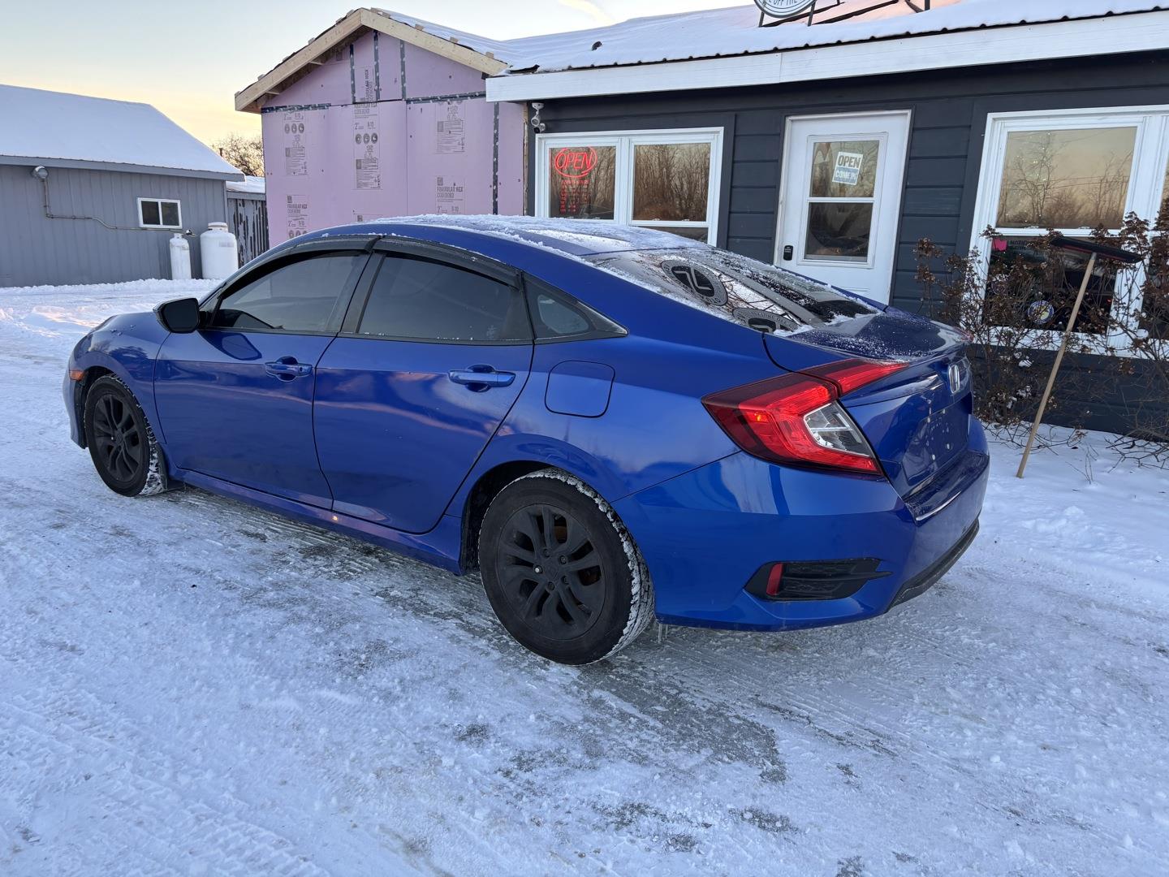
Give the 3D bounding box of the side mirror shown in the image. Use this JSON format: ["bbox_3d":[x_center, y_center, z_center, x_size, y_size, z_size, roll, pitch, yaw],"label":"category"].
[{"bbox_3d":[-1.677,-0.511,3.645,0.140,0.155,0.200,11,16,34],"label":"side mirror"}]

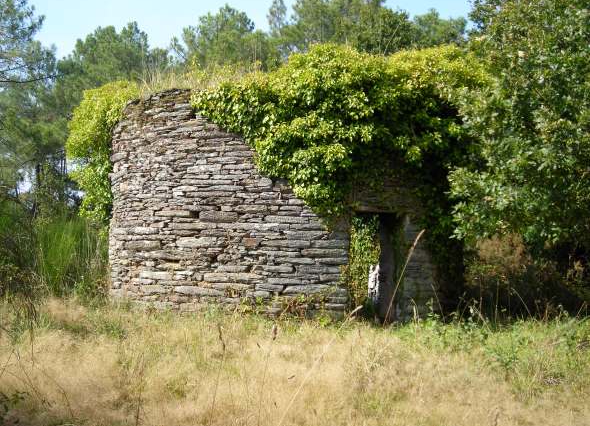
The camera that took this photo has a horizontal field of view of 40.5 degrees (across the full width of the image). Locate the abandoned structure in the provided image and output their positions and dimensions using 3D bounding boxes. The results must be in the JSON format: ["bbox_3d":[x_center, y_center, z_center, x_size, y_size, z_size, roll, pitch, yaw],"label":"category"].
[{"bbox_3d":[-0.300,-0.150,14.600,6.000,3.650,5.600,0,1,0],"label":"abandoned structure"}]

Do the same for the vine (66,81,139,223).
[{"bbox_3d":[-3.580,-1.100,14.700,1.350,2.600,1.400,0,1,0],"label":"vine"}]

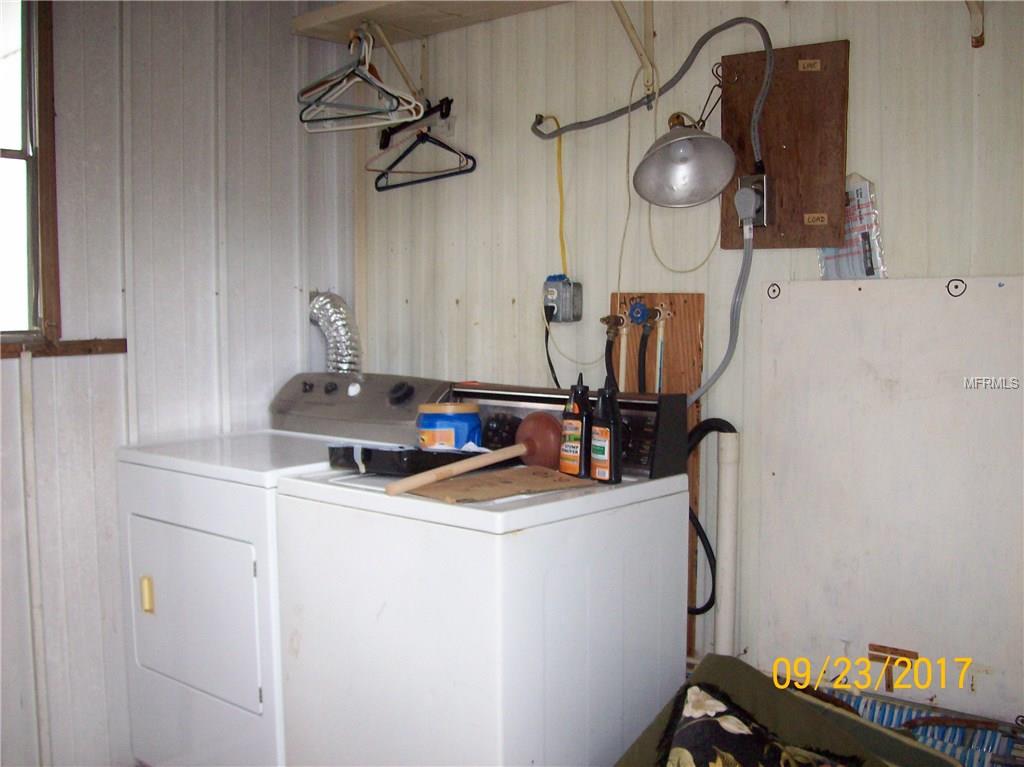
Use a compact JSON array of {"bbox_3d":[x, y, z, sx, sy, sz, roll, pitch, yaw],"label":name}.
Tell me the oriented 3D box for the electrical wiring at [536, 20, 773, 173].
[{"bbox_3d":[0.328,-0.688,2.678,0.740,0.355,0.085,3,5,41],"label":"electrical wiring"}]

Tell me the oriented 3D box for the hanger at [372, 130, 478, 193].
[{"bbox_3d":[-0.269,-0.675,3.189,0.430,0.175,0.040,3,5,41],"label":"hanger"}]

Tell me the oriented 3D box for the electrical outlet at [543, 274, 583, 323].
[{"bbox_3d":[0.139,-0.229,2.870,0.055,0.122,0.095,3,5,41],"label":"electrical outlet"}]

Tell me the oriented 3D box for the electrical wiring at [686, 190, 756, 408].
[{"bbox_3d":[0.477,-0.193,2.497,0.215,0.502,0.110,3,5,41],"label":"electrical wiring"}]

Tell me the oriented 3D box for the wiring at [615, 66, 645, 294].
[{"bbox_3d":[0.304,-0.515,2.708,0.080,0.565,0.040,3,5,41],"label":"wiring"}]

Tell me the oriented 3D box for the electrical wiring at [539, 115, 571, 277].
[{"bbox_3d":[0.113,-0.513,2.884,0.140,0.443,0.070,3,5,41],"label":"electrical wiring"}]

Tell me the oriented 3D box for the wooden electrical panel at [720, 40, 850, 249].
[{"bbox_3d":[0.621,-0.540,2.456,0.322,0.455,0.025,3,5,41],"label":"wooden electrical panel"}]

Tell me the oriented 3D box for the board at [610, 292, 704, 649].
[{"bbox_3d":[0.368,0.222,2.738,0.272,0.910,0.022,3,5,41],"label":"board"}]

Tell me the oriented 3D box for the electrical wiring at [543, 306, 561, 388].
[{"bbox_3d":[0.100,-0.095,2.841,0.045,0.220,0.065,3,5,41],"label":"electrical wiring"}]

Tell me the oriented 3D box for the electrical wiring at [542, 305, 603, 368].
[{"bbox_3d":[0.161,-0.123,2.802,0.165,0.160,0.080,3,5,41],"label":"electrical wiring"}]

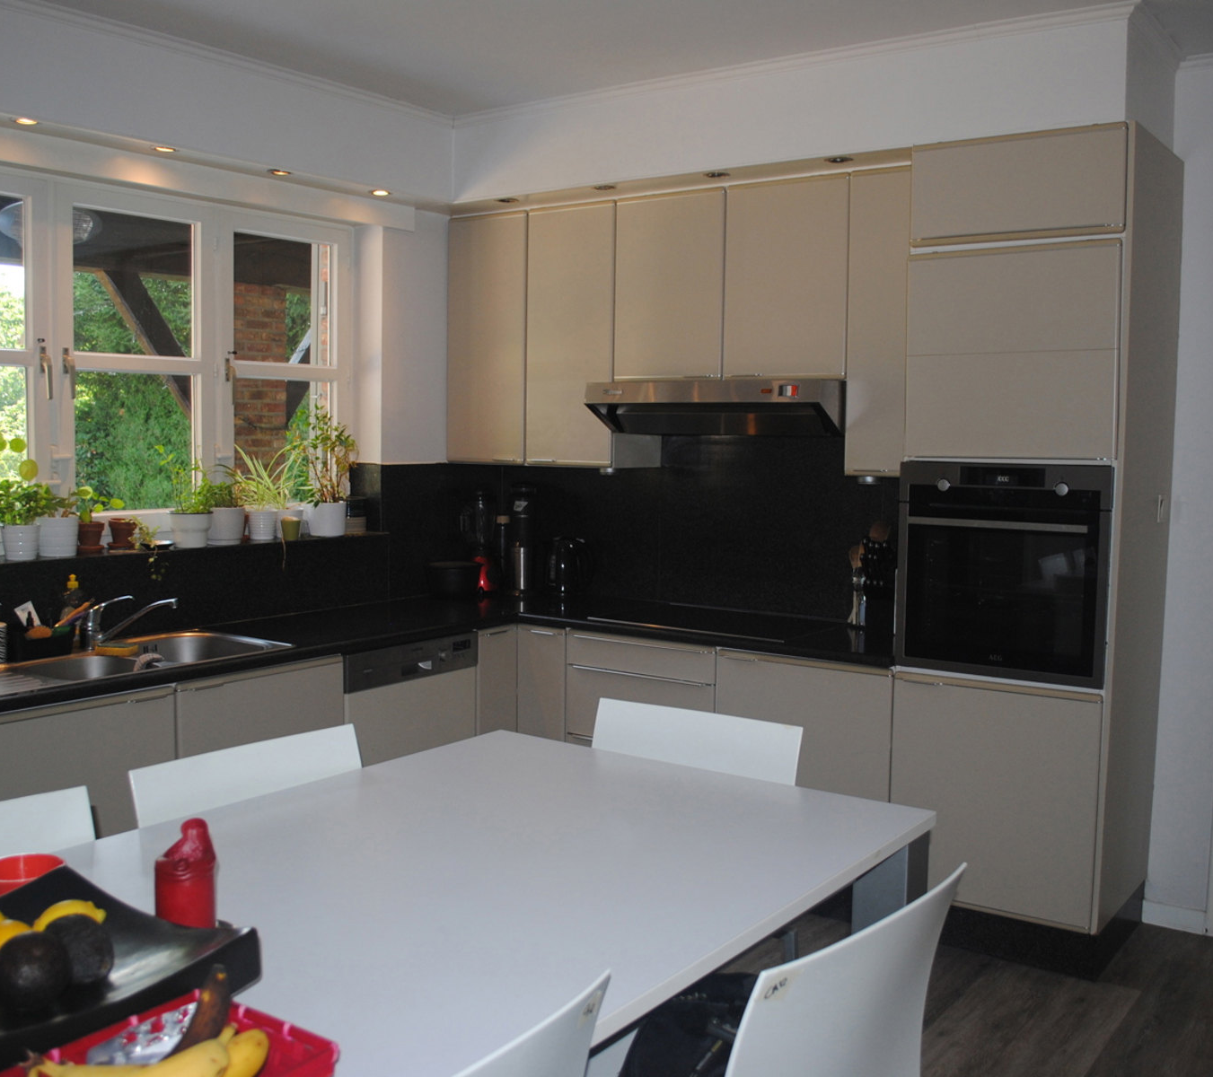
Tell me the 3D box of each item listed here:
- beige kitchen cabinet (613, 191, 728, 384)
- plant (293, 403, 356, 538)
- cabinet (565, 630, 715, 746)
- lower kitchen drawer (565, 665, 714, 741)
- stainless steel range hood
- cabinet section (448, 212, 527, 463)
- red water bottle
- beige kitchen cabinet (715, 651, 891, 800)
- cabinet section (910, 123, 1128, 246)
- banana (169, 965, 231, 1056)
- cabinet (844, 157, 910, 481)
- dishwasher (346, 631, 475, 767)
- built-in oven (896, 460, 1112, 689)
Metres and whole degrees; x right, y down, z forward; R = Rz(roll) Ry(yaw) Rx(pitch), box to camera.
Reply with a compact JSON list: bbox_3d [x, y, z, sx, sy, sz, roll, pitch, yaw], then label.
[{"bbox_3d":[0.312,-0.892,4.402,0.461,0.648,0.325,4,6,36],"label":"beige kitchen cabinet"},{"bbox_3d":[-1.050,-0.256,4.545,0.210,0.495,0.200,1,5,0],"label":"plant"},{"bbox_3d":[0.273,0.643,4.353,0.613,0.634,0.575,4,6,36],"label":"cabinet"},{"bbox_3d":[0.249,0.583,4.353,0.620,0.257,0.511,4,6,36],"label":"lower kitchen drawer"},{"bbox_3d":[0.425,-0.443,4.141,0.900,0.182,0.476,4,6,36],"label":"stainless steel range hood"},{"bbox_3d":[-0.378,-0.787,4.911,0.408,0.960,0.325,4,6,36],"label":"cabinet section"},{"bbox_3d":[-0.607,0.485,1.739,0.083,0.165,0.083,4,6,36],"label":"red water bottle"},{"bbox_3d":[0.767,0.678,3.996,0.607,0.634,0.575,4,6,36],"label":"beige kitchen cabinet"},{"bbox_3d":[1.270,-0.976,3.514,0.587,0.286,0.551,4,6,36],"label":"cabinet section"},{"bbox_3d":[-0.473,0.539,1.340,0.045,0.055,0.165,2,36,20],"label":"banana"},{"bbox_3d":[0.950,-0.689,3.952,0.196,0.965,0.325,4,6,36],"label":"cabinet"},{"bbox_3d":[-0.871,0.646,4.176,0.580,0.644,0.606,4,6,36],"label":"dishwasher"},{"bbox_3d":[1.255,0.075,3.598,0.596,0.598,0.566,4,6,36],"label":"built-in oven"}]

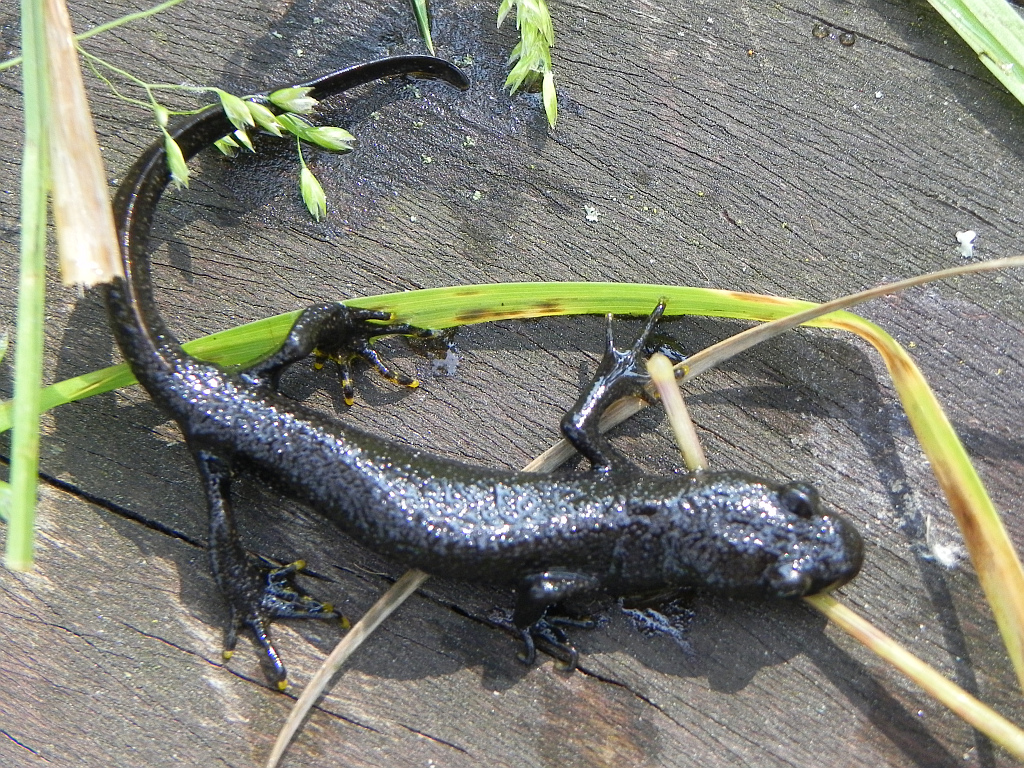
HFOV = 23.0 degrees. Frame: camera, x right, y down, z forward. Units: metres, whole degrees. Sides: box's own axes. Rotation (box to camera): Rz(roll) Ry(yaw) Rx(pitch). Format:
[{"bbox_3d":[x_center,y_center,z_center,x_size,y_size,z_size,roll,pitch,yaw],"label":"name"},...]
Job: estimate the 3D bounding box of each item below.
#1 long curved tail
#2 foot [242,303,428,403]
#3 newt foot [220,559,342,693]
[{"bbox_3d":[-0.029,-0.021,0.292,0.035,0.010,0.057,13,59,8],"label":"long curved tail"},{"bbox_3d":[-0.019,-0.004,0.283,0.019,0.007,0.014,9,58,5],"label":"foot"},{"bbox_3d":[-0.026,0.024,0.267,0.014,0.005,0.014,35,64,20],"label":"newt foot"}]

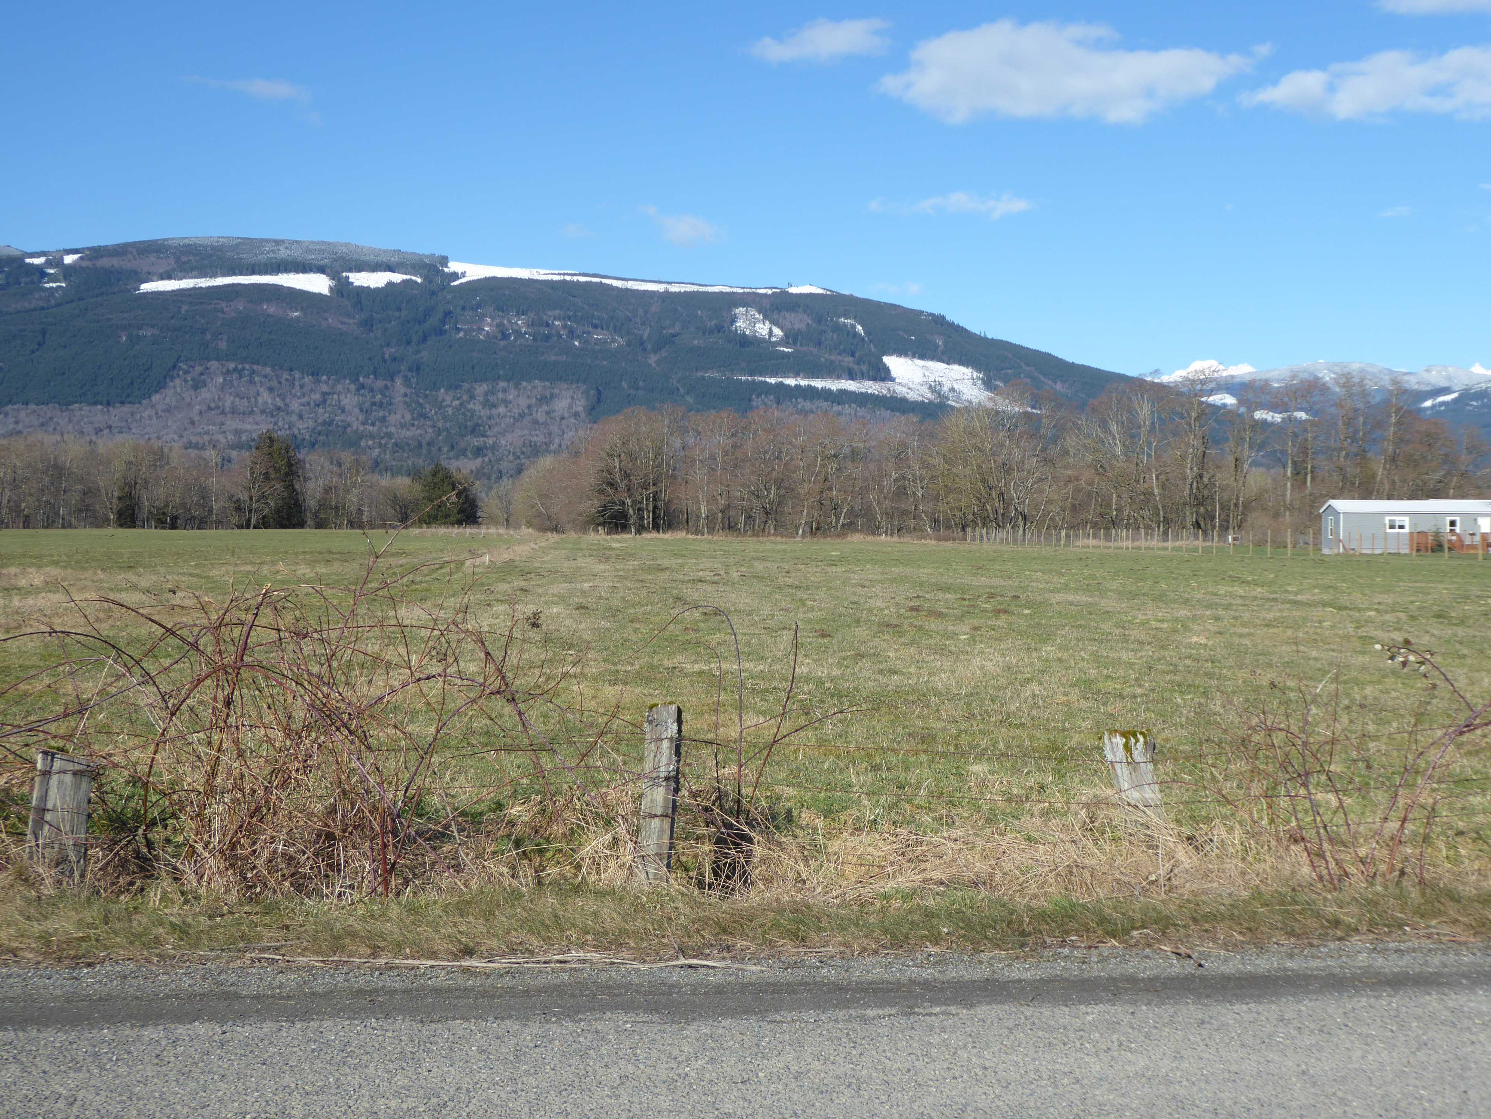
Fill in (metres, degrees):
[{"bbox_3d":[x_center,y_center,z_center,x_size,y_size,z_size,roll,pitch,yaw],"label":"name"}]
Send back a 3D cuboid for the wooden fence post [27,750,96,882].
[{"bbox_3d":[-3.140,1.190,8.700,0.235,0.640,0.180,4,1,-7],"label":"wooden fence post"}]

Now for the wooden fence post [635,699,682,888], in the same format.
[{"bbox_3d":[-0.400,1.090,8.750,0.150,0.840,0.130,4,1,6],"label":"wooden fence post"}]

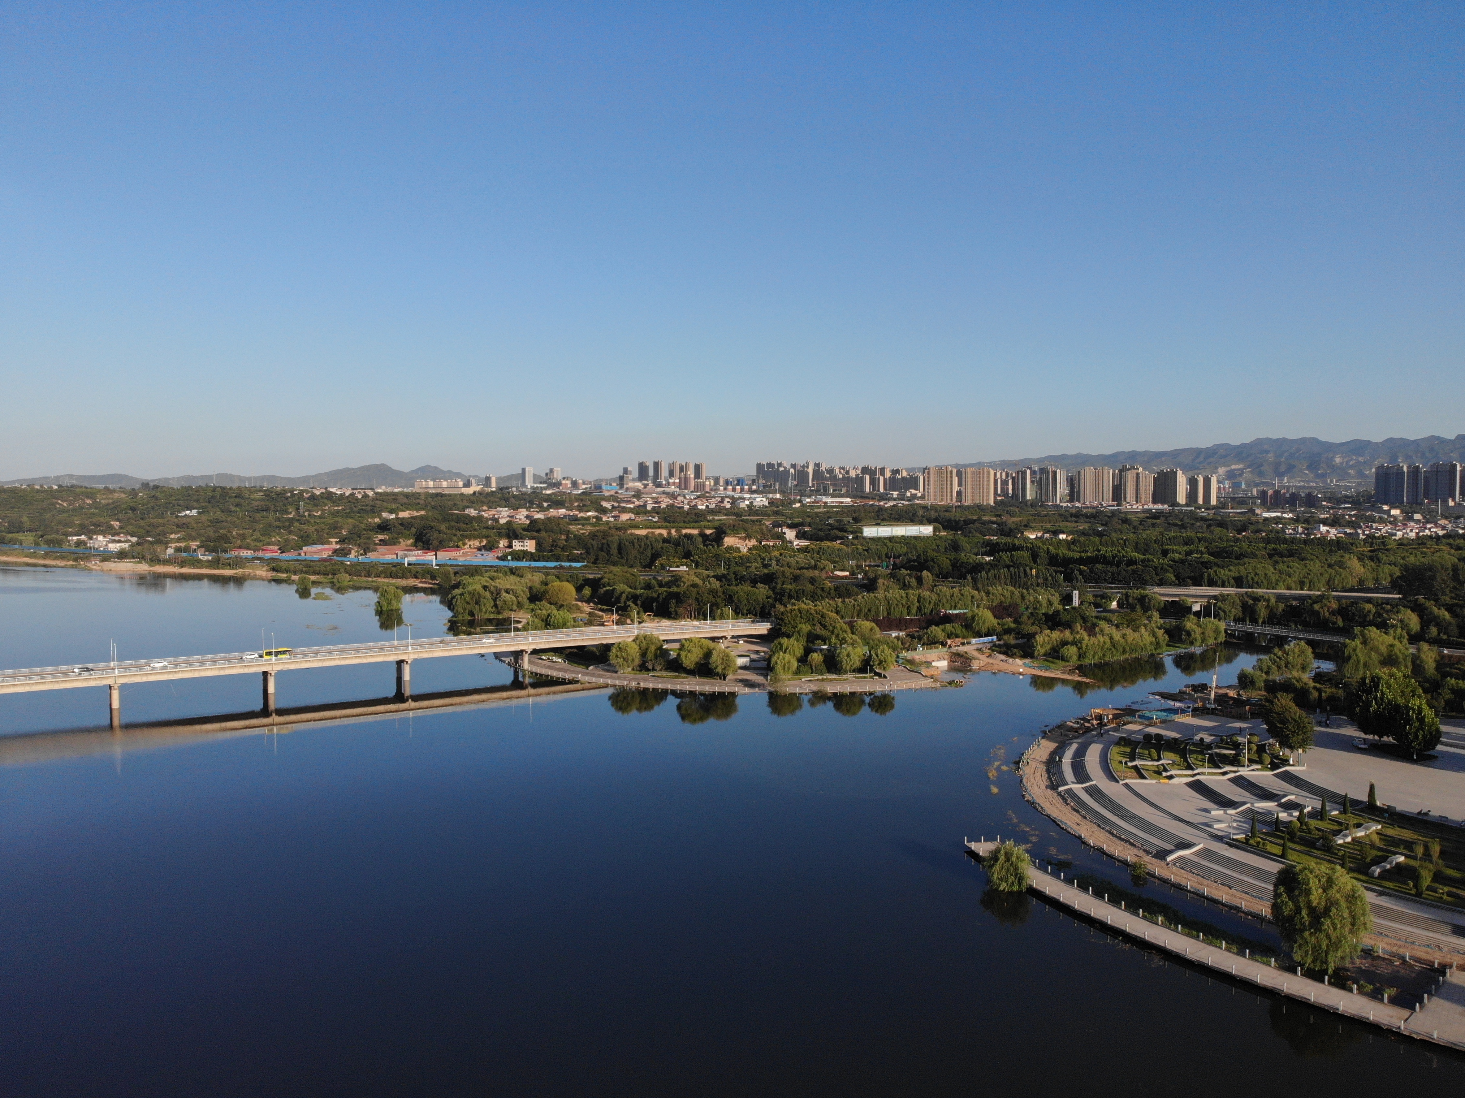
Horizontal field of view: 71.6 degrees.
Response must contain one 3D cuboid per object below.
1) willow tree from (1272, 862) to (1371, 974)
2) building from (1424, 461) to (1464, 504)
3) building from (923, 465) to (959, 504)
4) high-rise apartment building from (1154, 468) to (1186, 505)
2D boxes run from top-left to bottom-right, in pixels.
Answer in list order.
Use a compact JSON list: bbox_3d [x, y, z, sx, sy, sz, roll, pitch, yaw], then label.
[{"bbox_3d":[75.970,46.970,131.000,12.400,12.200,12.400,0,3,0],"label":"willow tree"},{"bbox_3d":[1441.910,-134.700,2060.000,21.000,82.000,57.000,-2,4,-37],"label":"building"},{"bbox_3d":[374.380,-112.850,1820.000,58.000,68.500,20.000,1,3,24],"label":"building"},{"bbox_3d":[803.010,-114.590,1865.000,22.000,68.000,54.000,-1,3,-25],"label":"high-rise apartment building"}]

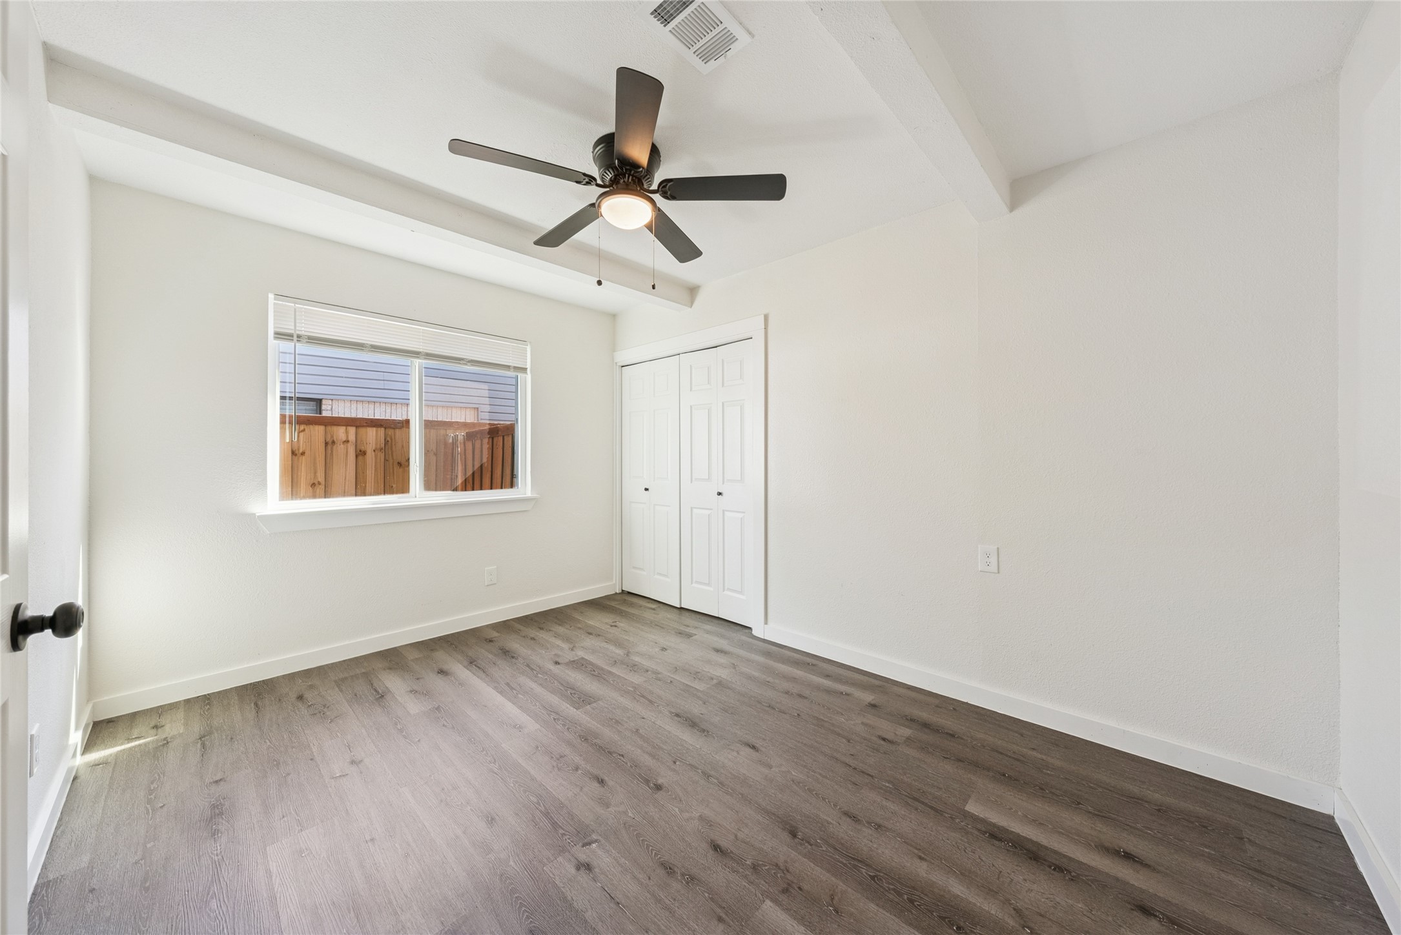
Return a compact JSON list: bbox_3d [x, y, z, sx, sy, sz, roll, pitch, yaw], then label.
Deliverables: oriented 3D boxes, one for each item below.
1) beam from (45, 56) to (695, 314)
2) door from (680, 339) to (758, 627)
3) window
[{"bbox_3d":[-1.135,-1.278,2.581,2.890,0.155,0.118,-1,1,-45],"label":"beam"},{"bbox_3d":[0.118,0.116,3.453,0.718,2.002,0.040,0,1,43],"label":"door"},{"bbox_3d":[-1.866,-0.365,3.115,0.100,1.193,1.498,0,1,44],"label":"window"}]

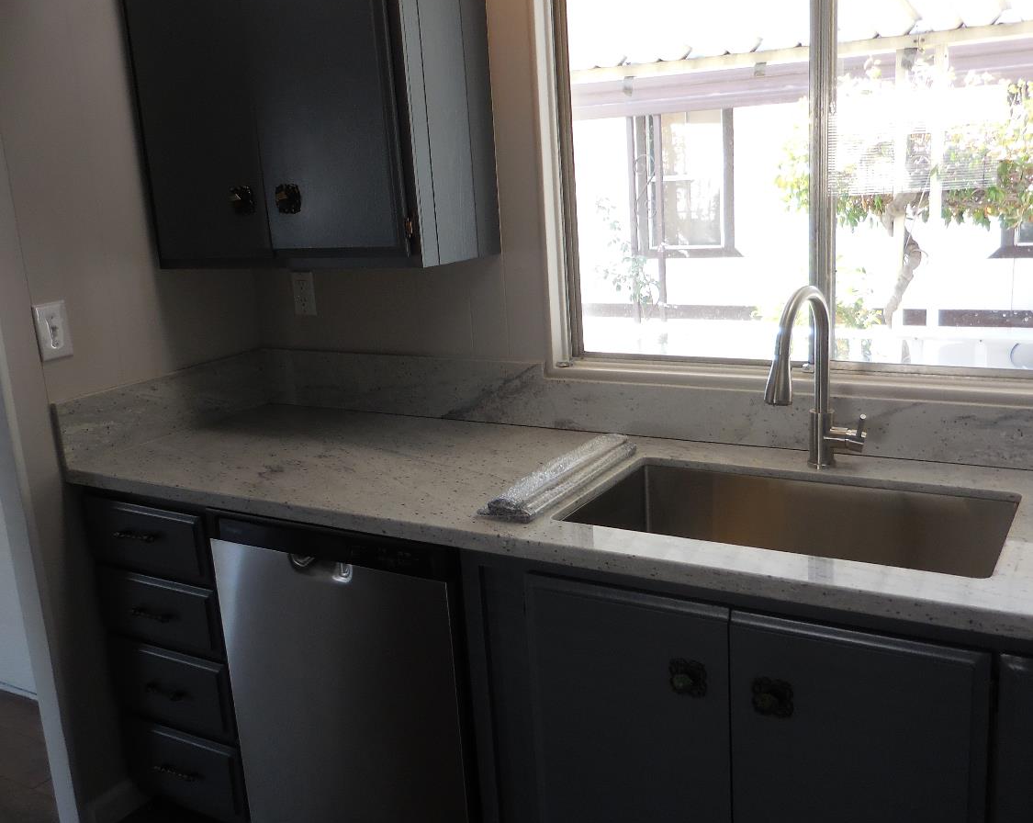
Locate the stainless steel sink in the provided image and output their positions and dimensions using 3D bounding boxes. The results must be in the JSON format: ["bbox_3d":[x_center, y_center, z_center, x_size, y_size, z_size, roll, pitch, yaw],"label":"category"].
[{"bbox_3d":[0.460,0.287,1.717,0.715,0.225,0.405,4,16,30],"label":"stainless steel sink"}]

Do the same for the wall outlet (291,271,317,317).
[{"bbox_3d":[-0.555,-0.308,2.602,0.071,0.115,0.011,4,16,30],"label":"wall outlet"}]

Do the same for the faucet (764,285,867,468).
[{"bbox_3d":[0.548,-0.051,1.786,0.132,0.355,0.252,4,16,30],"label":"faucet"}]

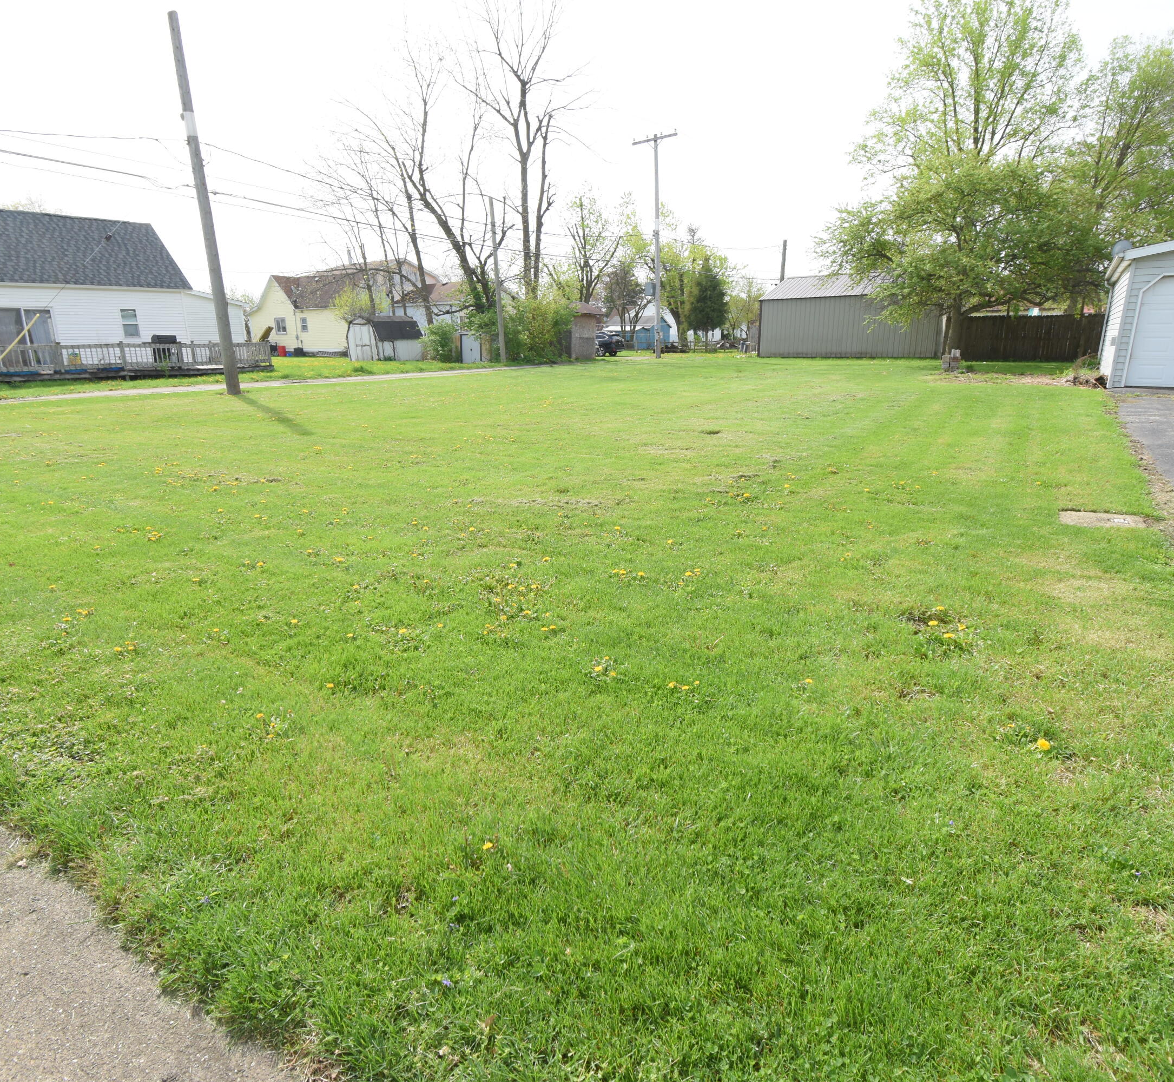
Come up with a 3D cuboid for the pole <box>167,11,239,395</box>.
[{"bbox_3d":[-8.953,-7.607,15.874,0.330,8.140,0.330,-1,17,0],"label":"pole"}]

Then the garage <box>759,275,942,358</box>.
[{"bbox_3d":[14.400,-11.491,34.552,9.300,4.100,4.800,16,23,43],"label":"garage"}]

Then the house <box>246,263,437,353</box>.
[{"bbox_3d":[-17.000,-16.345,47.604,8.800,6.200,11.200,15,23,41],"label":"house"}]

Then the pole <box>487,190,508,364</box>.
[{"bbox_3d":[-4.087,-11.834,30.894,0.250,7.220,0.250,-3,17,1],"label":"pole"}]

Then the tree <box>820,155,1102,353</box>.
[{"bbox_3d":[11.800,-8.874,21.865,8.200,6.370,7.800,8,19,26],"label":"tree"}]

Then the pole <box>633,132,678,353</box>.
[{"bbox_3d":[3.557,-14.666,34.214,2.600,10.490,0.300,13,23,41],"label":"pole"}]

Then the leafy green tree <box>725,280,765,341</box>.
[{"bbox_3d":[12.449,-17.914,54.130,4.000,5.610,4.000,0,17,0],"label":"leafy green tree"}]

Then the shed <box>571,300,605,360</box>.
[{"bbox_3d":[-0.200,-11.034,35.527,2.300,2.800,2.300,-11,20,-33],"label":"shed"}]

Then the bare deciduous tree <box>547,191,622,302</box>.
[{"bbox_3d":[-0.191,-16.437,42.037,4.700,9.610,4.500,0,17,0],"label":"bare deciduous tree"}]

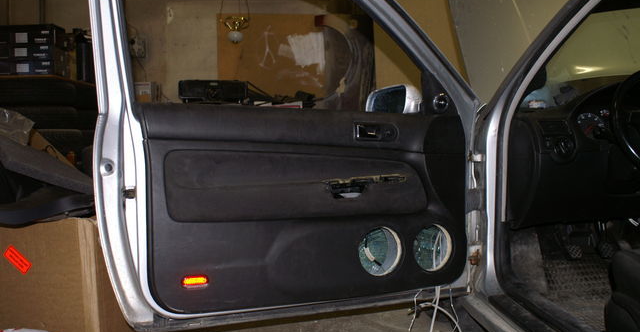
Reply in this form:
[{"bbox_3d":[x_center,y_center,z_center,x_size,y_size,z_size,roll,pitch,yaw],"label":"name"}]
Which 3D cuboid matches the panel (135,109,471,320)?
[{"bbox_3d":[0.022,0.128,1.716,1.120,0.629,0.110,-2,5,-21],"label":"panel"}]

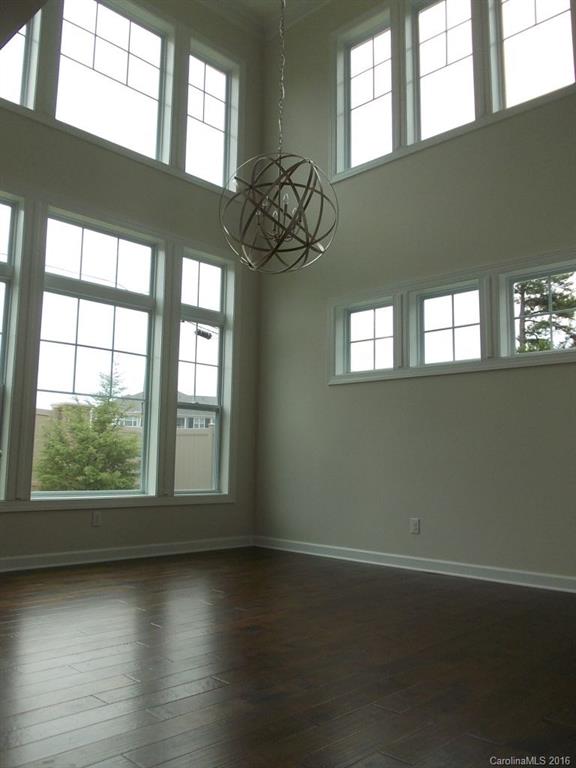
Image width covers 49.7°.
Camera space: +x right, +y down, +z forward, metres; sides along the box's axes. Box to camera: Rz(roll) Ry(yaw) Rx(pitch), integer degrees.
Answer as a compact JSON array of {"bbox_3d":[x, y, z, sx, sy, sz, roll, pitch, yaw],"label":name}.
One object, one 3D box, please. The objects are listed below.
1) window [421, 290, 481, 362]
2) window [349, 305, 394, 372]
[{"bbox_3d":[1.416,-0.479,5.314,0.590,0.610,0.070,-6,-10,43],"label":"window"},{"bbox_3d":[0.822,-0.423,5.866,0.590,0.610,0.070,-6,-10,43],"label":"window"}]

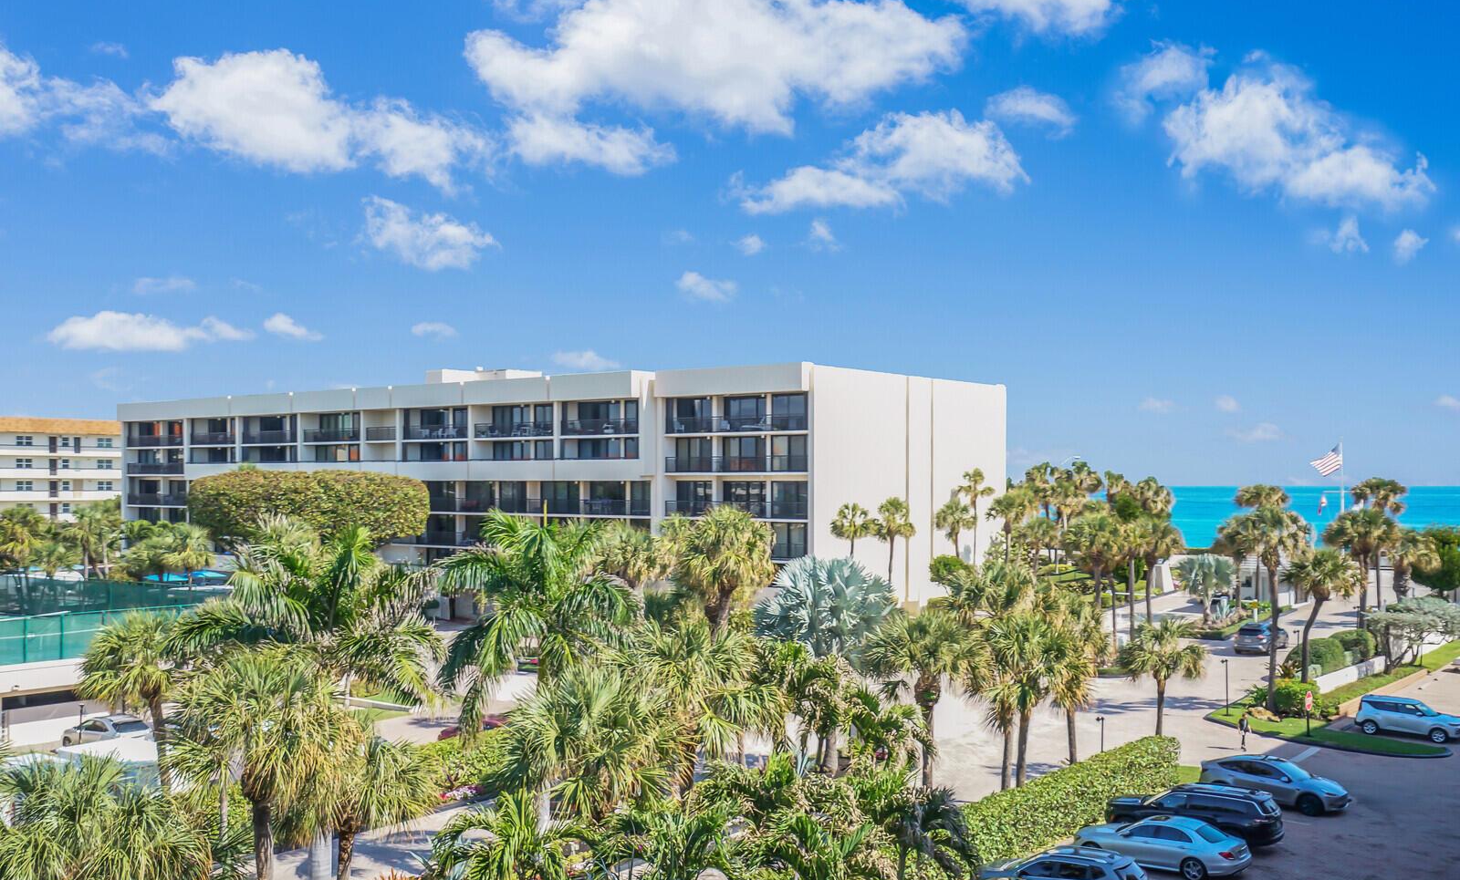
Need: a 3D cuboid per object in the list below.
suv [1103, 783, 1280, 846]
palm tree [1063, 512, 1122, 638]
[{"bbox_3d":[14.080,11.350,43.167,5.150,1.800,1.980,-1,-2,38],"label":"suv"},{"bbox_3d":[23.100,9.110,89.760,3.700,9.180,3.700,0,-2,0],"label":"palm tree"}]

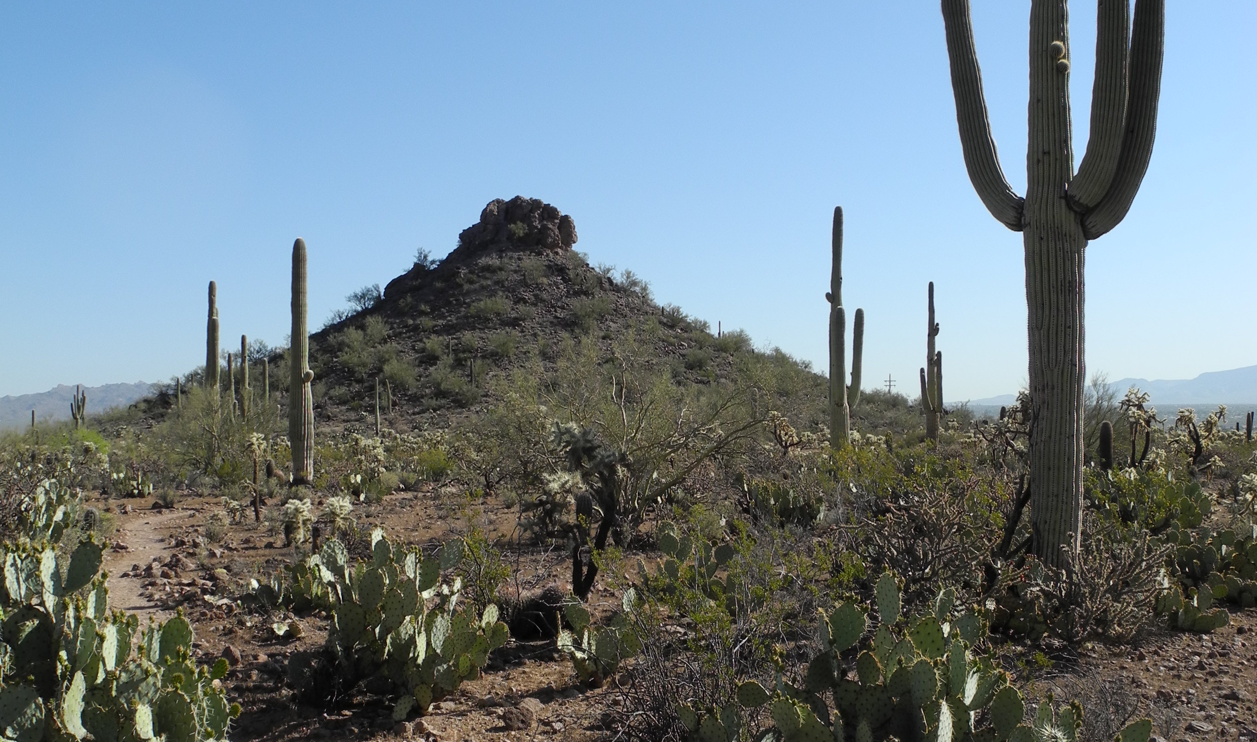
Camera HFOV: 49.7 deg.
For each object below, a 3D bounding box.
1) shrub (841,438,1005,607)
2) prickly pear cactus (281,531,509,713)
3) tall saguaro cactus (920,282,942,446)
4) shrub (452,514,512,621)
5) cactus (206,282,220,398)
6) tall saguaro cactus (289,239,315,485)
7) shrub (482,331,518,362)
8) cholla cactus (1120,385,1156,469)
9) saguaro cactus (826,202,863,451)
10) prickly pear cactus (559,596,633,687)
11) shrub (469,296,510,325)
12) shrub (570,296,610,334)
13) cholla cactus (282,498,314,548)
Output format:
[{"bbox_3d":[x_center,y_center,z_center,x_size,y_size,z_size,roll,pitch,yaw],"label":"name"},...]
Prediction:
[{"bbox_3d":[2.510,1.316,11.500,1.420,1.400,1.300,0,-1,0],"label":"shrub"},{"bbox_3d":[-1.284,1.335,7.450,1.252,0.921,1.050,0,-1,0],"label":"prickly pear cactus"},{"bbox_3d":[11.378,-0.271,51.000,0.837,6.108,0.600,0,-1,0],"label":"tall saguaro cactus"},{"bbox_3d":[-1.130,1.512,10.400,0.480,0.820,0.460,0,-1,0],"label":"shrub"},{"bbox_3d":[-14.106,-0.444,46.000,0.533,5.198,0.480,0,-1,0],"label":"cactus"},{"bbox_3d":[-6.132,-0.172,25.500,0.468,4.655,0.440,0,-1,0],"label":"tall saguaro cactus"},{"bbox_3d":[-12.053,-2.349,128.000,3.214,3.091,3.100,0,-1,0],"label":"shrub"},{"bbox_3d":[11.474,1.252,30.500,0.825,1.885,0.800,0,-1,0],"label":"cholla cactus"},{"bbox_3d":[5.371,-0.874,33.500,0.950,6.350,0.800,0,-1,0],"label":"saguaro cactus"},{"bbox_3d":[-0.189,1.595,8.000,0.430,0.530,0.400,0,-1,0],"label":"prickly pear cactus"},{"bbox_3d":[-12.137,-5.299,118.000,3.600,2.400,3.200,0,-1,0],"label":"shrub"},{"bbox_3d":[-3.809,-5.648,136.000,4.072,3.809,3.700,0,-1,0],"label":"shrub"},{"bbox_3d":[-3.731,1.714,15.300,0.360,0.580,0.350,0,-1,0],"label":"cholla cactus"}]

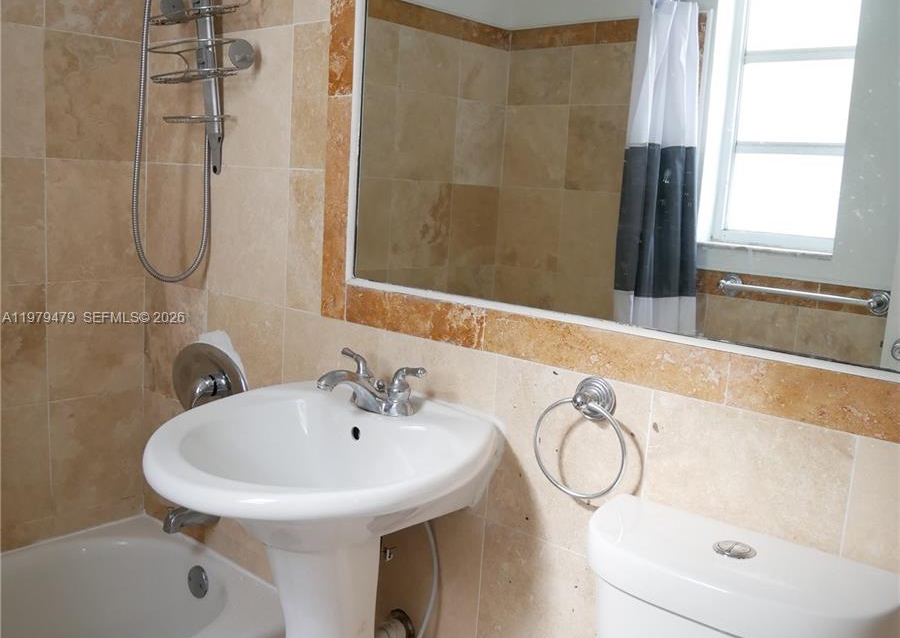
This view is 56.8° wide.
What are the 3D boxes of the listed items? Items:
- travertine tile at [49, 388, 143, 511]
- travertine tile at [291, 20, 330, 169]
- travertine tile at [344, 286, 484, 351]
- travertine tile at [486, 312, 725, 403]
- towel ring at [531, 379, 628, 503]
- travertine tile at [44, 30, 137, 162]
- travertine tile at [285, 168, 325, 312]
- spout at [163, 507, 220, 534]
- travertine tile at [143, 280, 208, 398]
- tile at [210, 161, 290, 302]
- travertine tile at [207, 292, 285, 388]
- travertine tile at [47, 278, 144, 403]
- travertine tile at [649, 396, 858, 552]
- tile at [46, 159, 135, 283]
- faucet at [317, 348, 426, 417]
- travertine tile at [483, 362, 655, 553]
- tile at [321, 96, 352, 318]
[{"bbox_3d":[-0.957,0.360,2.263,0.252,0.306,0.012,-5,13,-44],"label":"travertine tile"},{"bbox_3d":[-0.293,-0.470,1.769,0.118,0.306,0.012,11,12,40],"label":"travertine tile"},{"bbox_3d":[-0.073,-0.007,1.641,0.374,0.076,0.012,11,12,39],"label":"travertine tile"},{"bbox_3d":[0.237,0.055,1.362,0.457,0.077,0.012,11,12,40],"label":"travertine tile"},{"bbox_3d":[0.217,0.192,1.357,0.170,0.190,0.062,11,11,40],"label":"towel ring"},{"bbox_3d":[-0.897,-0.554,2.114,0.252,0.306,0.012,-5,13,-44],"label":"travertine tile"},{"bbox_3d":[-0.316,-0.170,1.832,0.117,0.306,0.012,11,12,39],"label":"travertine tile"},{"bbox_3d":[-0.651,0.498,2.084,0.062,0.062,0.136,11,12,40],"label":"spout"},{"bbox_3d":[-0.722,0.062,2.199,0.299,0.309,0.012,11,12,40],"label":"travertine tile"},{"bbox_3d":[-0.474,-0.198,1.955,0.312,0.309,0.012,11,12,40],"label":"tile"},{"bbox_3d":[-0.496,0.107,2.016,0.304,0.307,0.010,11,11,40],"label":"travertine tile"},{"bbox_3d":[-0.937,0.055,2.213,0.252,0.306,0.012,-5,13,-44],"label":"travertine tile"},{"bbox_3d":[0.424,0.284,1.224,0.300,0.309,0.012,11,12,40],"label":"travertine tile"},{"bbox_3d":[-0.916,-0.255,2.163,0.010,0.309,0.261,11,11,40],"label":"tile"},{"bbox_3d":[-0.169,0.124,1.542,0.220,0.091,0.185,11,12,39],"label":"faucet"},{"bbox_3d":[0.193,0.241,1.431,0.304,0.307,0.010,11,11,40],"label":"travertine tile"},{"bbox_3d":[-0.236,-0.230,1.756,0.076,0.464,0.010,11,11,40],"label":"tile"}]

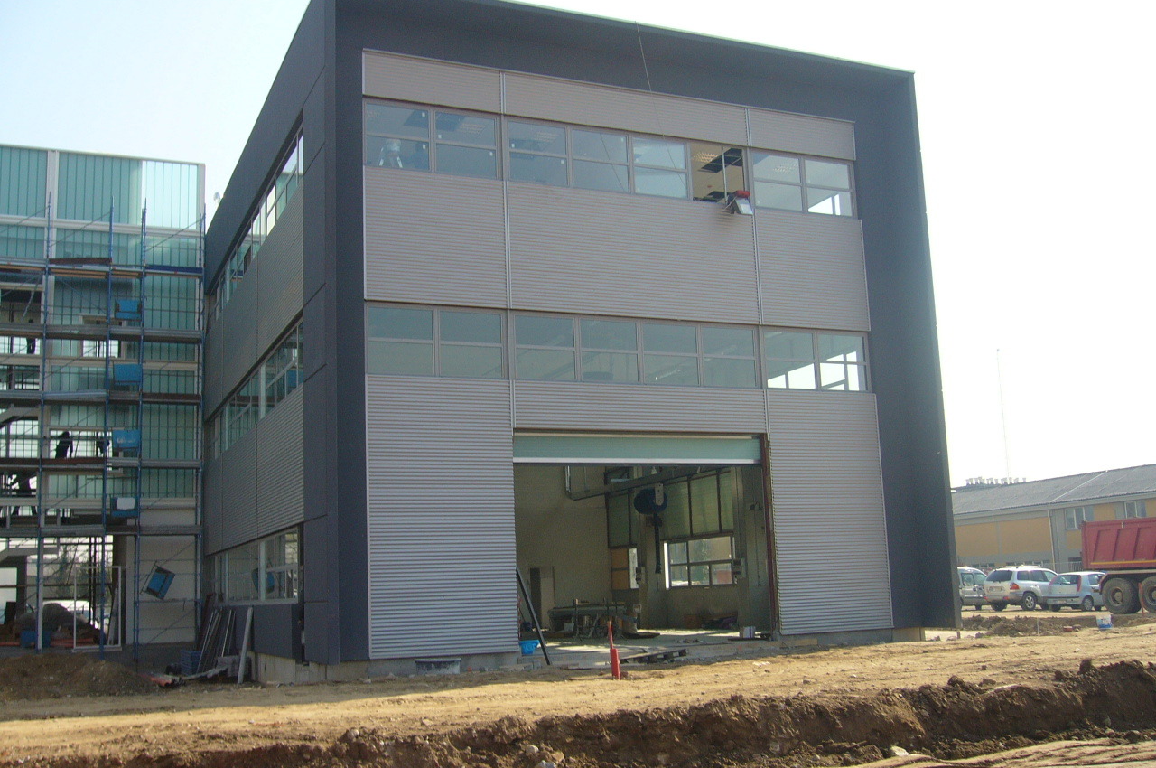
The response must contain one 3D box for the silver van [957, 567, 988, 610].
[{"bbox_3d":[15.828,8.367,47.587,4.150,1.800,1.720,2,-10,-24],"label":"silver van"}]

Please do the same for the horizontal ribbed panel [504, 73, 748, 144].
[{"bbox_3d":[1.157,-6.037,25.895,6.051,0.975,0.100,2,-10,-24],"label":"horizontal ribbed panel"}]

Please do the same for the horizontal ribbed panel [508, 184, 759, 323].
[{"bbox_3d":[1.302,-2.757,25.231,5.986,2.720,0.100,2,-10,-24],"label":"horizontal ribbed panel"}]

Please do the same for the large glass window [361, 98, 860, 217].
[{"bbox_3d":[1.198,-4.818,25.778,12.062,1.470,0.100,2,-10,-24],"label":"large glass window"}]

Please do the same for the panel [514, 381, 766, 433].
[{"bbox_3d":[1.418,0.523,24.803,6.051,0.993,0.100,2,-10,-24],"label":"panel"}]

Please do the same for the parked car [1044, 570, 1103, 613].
[{"bbox_3d":[19.980,8.020,45.379,3.820,1.480,1.660,3,-11,-30],"label":"parked car"}]

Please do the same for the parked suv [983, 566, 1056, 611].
[{"bbox_3d":[18.500,8.245,47.301,4.500,1.720,1.830,3,-11,-28],"label":"parked suv"}]

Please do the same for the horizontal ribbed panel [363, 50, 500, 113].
[{"bbox_3d":[-2.936,-6.171,23.948,2.899,0.974,0.100,2,-10,-24],"label":"horizontal ribbed panel"}]

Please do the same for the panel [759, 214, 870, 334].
[{"bbox_3d":[5.431,-2.614,27.206,3.033,2.739,0.100,2,-10,-24],"label":"panel"}]

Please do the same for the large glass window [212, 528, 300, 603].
[{"bbox_3d":[-8.337,4.800,29.569,0.100,1.500,13.500,2,-10,-24],"label":"large glass window"}]

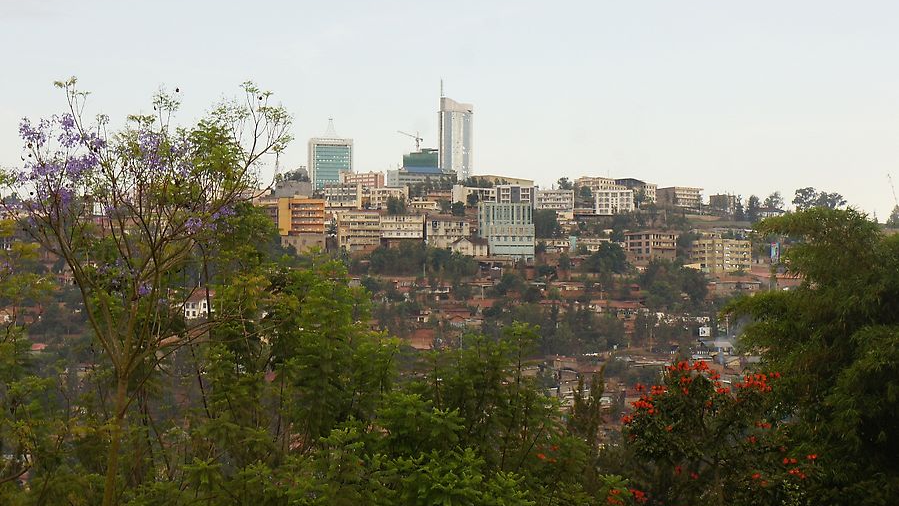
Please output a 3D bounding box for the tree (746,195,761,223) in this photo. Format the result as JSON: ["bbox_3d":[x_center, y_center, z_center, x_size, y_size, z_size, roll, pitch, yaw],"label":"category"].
[{"bbox_3d":[160.450,-23.490,1080.000,7.400,14.800,7.400,0,-3,0],"label":"tree"}]

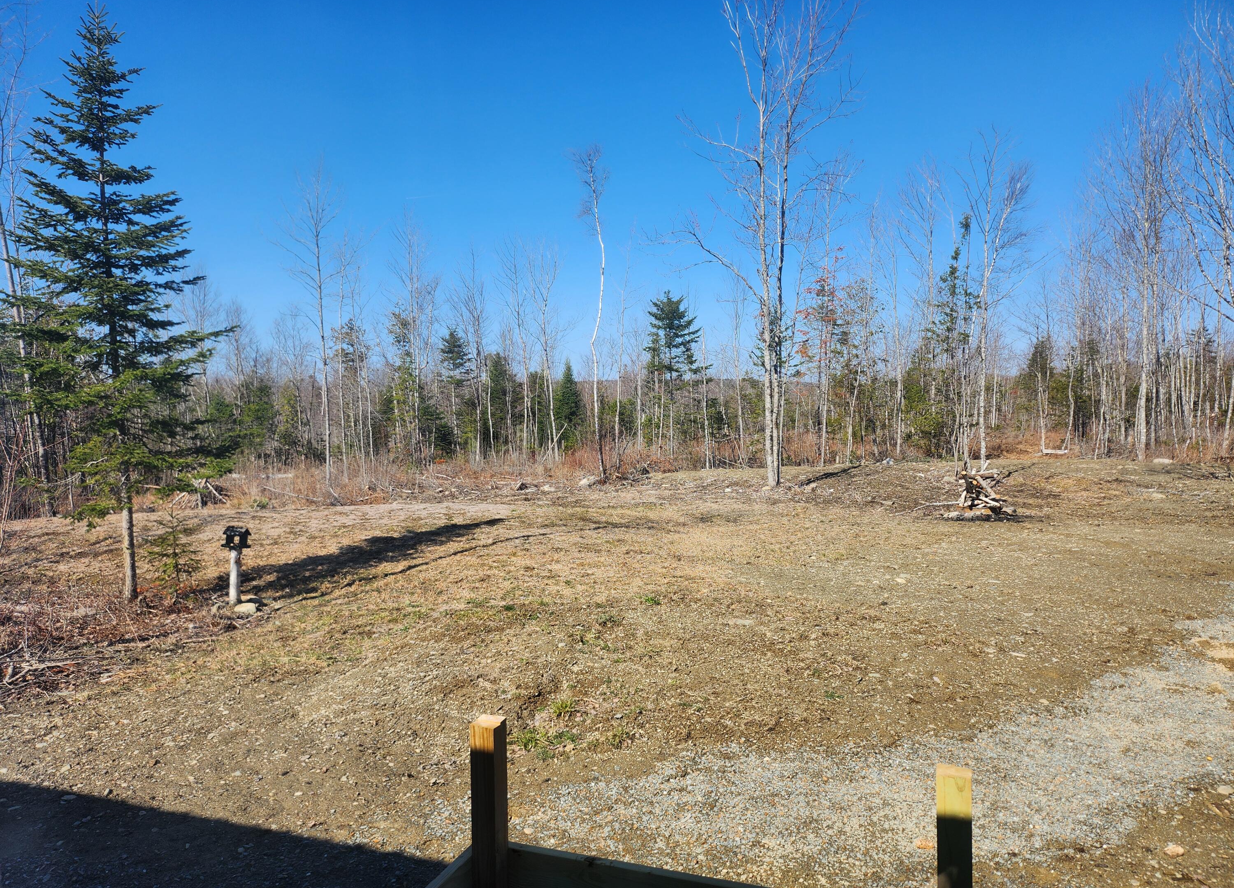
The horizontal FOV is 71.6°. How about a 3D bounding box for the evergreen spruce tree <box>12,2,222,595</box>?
[{"bbox_3d":[-6.047,-1.619,10.226,2.300,7.036,2.300,-1,3,0],"label":"evergreen spruce tree"}]

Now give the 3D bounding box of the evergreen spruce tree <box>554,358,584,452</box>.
[{"bbox_3d":[-2.336,-1.863,40.957,1.450,4.334,1.450,-1,3,0],"label":"evergreen spruce tree"}]

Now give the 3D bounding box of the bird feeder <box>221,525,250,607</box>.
[{"bbox_3d":[-4.516,1.433,10.086,0.280,0.929,0.280,-1,3,-5],"label":"bird feeder"}]

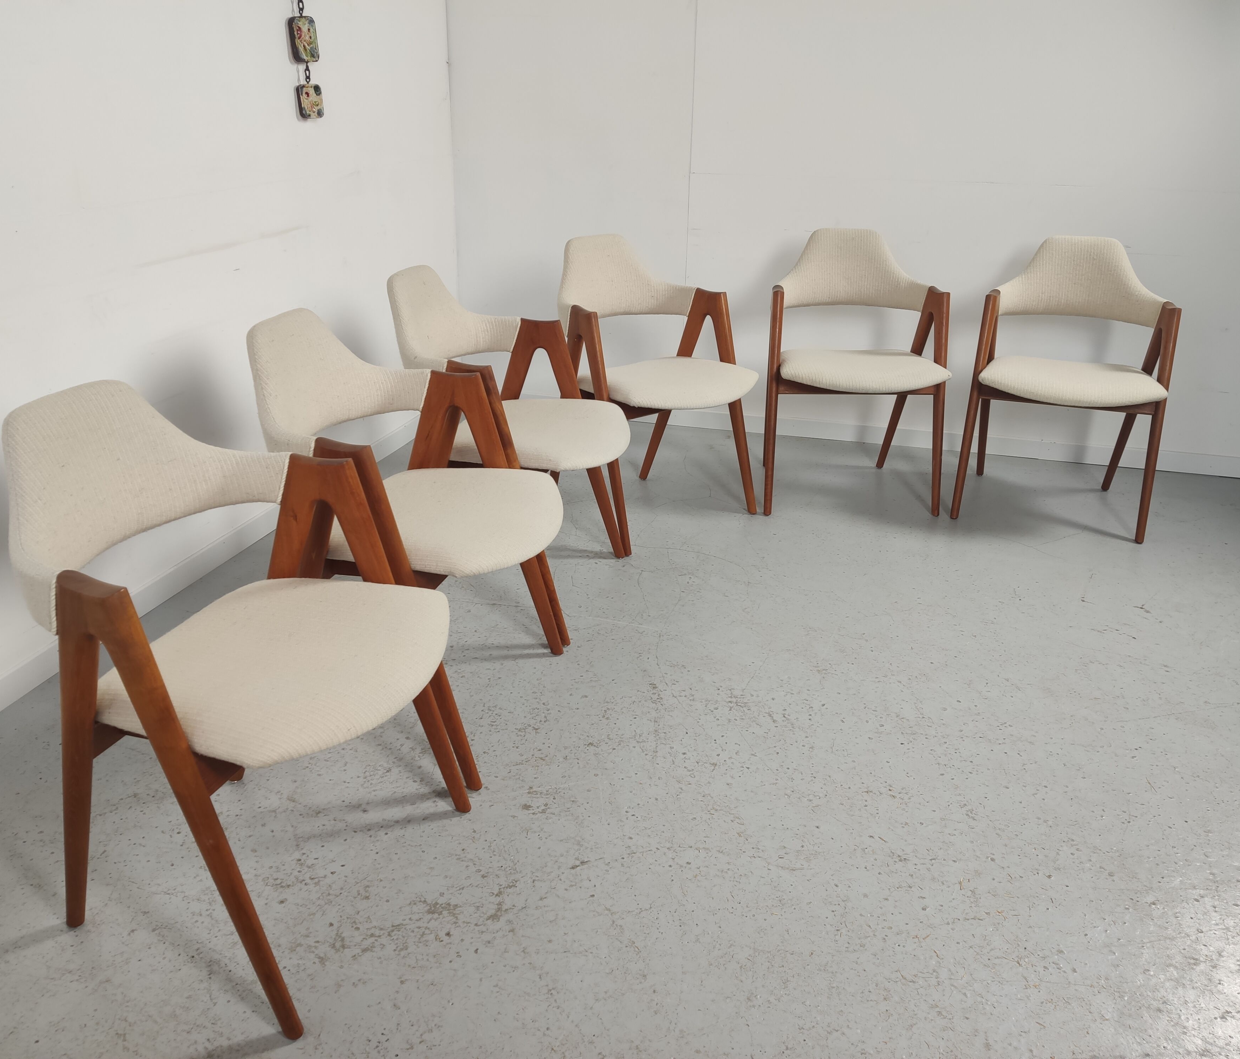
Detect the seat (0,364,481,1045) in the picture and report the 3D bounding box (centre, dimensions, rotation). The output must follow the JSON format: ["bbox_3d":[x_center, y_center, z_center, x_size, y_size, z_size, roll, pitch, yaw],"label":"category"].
[{"bbox_3d":[-0.554,0.195,1.539,0.503,0.763,0.530,8,24,17],"label":"seat"}]

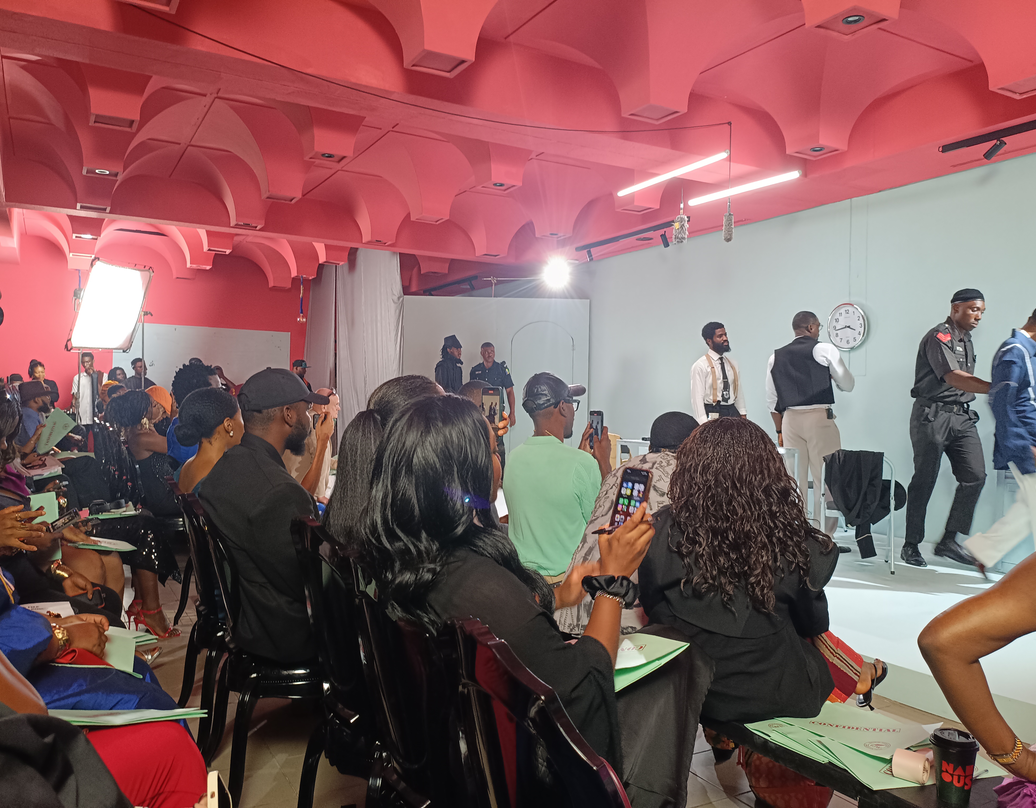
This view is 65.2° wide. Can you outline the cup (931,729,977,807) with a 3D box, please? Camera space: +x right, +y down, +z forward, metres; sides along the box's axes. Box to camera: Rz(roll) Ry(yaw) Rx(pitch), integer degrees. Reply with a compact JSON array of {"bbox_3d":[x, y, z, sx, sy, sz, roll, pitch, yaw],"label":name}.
[{"bbox_3d":[0.907,0.755,1.680,0.092,0.135,0.092,1,1,16],"label":"cup"}]

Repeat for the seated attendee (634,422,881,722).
[{"bbox_3d":[0.690,0.600,2.150,0.540,1.140,0.820,1,0,33],"label":"seated attendee"}]

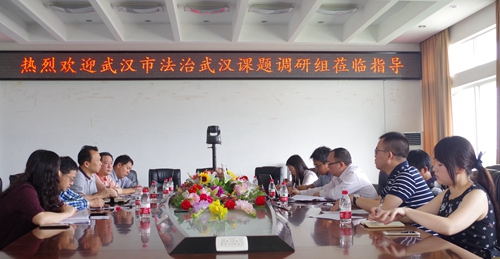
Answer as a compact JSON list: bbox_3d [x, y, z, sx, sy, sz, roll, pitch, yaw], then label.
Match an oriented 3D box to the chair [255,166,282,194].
[{"bbox_3d":[0.276,1.062,7.250,0.560,1.020,0.620,-1,-4,14],"label":"chair"}]

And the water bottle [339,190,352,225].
[{"bbox_3d":[0.540,0.439,2.820,0.062,0.185,0.062,0,-4,0],"label":"water bottle"}]

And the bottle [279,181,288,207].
[{"bbox_3d":[0.261,0.491,3.803,0.061,0.177,0.061,-1,-4,-5],"label":"bottle"}]

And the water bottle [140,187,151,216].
[{"bbox_3d":[-0.632,0.452,3.029,0.061,0.177,0.061,-1,-4,-5],"label":"water bottle"}]

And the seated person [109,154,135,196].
[{"bbox_3d":[-1.386,0.867,5.350,0.650,1.180,0.500,-1,-4,12],"label":"seated person"}]

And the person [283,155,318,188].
[{"bbox_3d":[0.591,0.851,5.313,0.660,1.151,0.460,-1,-4,-2],"label":"person"}]

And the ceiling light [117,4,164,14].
[{"bbox_3d":[-2.044,-2.255,9.435,0.860,0.130,0.320,-1,-4,-5],"label":"ceiling light"}]

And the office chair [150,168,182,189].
[{"bbox_3d":[-1.220,1.071,7.200,0.560,1.010,0.620,0,-4,-10],"label":"office chair"}]

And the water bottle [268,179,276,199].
[{"bbox_3d":[0.197,0.531,4.423,0.061,0.177,0.061,-1,-4,-5],"label":"water bottle"}]

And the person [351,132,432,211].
[{"bbox_3d":[0.912,0.654,3.289,0.760,1.275,0.520,-2,-4,9],"label":"person"}]

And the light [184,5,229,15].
[{"bbox_3d":[-0.813,-2.274,9.505,0.860,0.130,0.320,-1,-4,-5],"label":"light"}]

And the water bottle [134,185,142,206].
[{"bbox_3d":[-0.869,0.525,3.905,0.061,0.177,0.061,-1,-4,-5],"label":"water bottle"}]

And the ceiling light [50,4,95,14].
[{"bbox_3d":[-2.925,-2.014,8.250,0.750,0.120,0.270,0,-4,-5],"label":"ceiling light"}]

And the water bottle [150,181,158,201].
[{"bbox_3d":[-0.915,0.577,4.770,0.062,0.185,0.062,0,-4,0],"label":"water bottle"}]

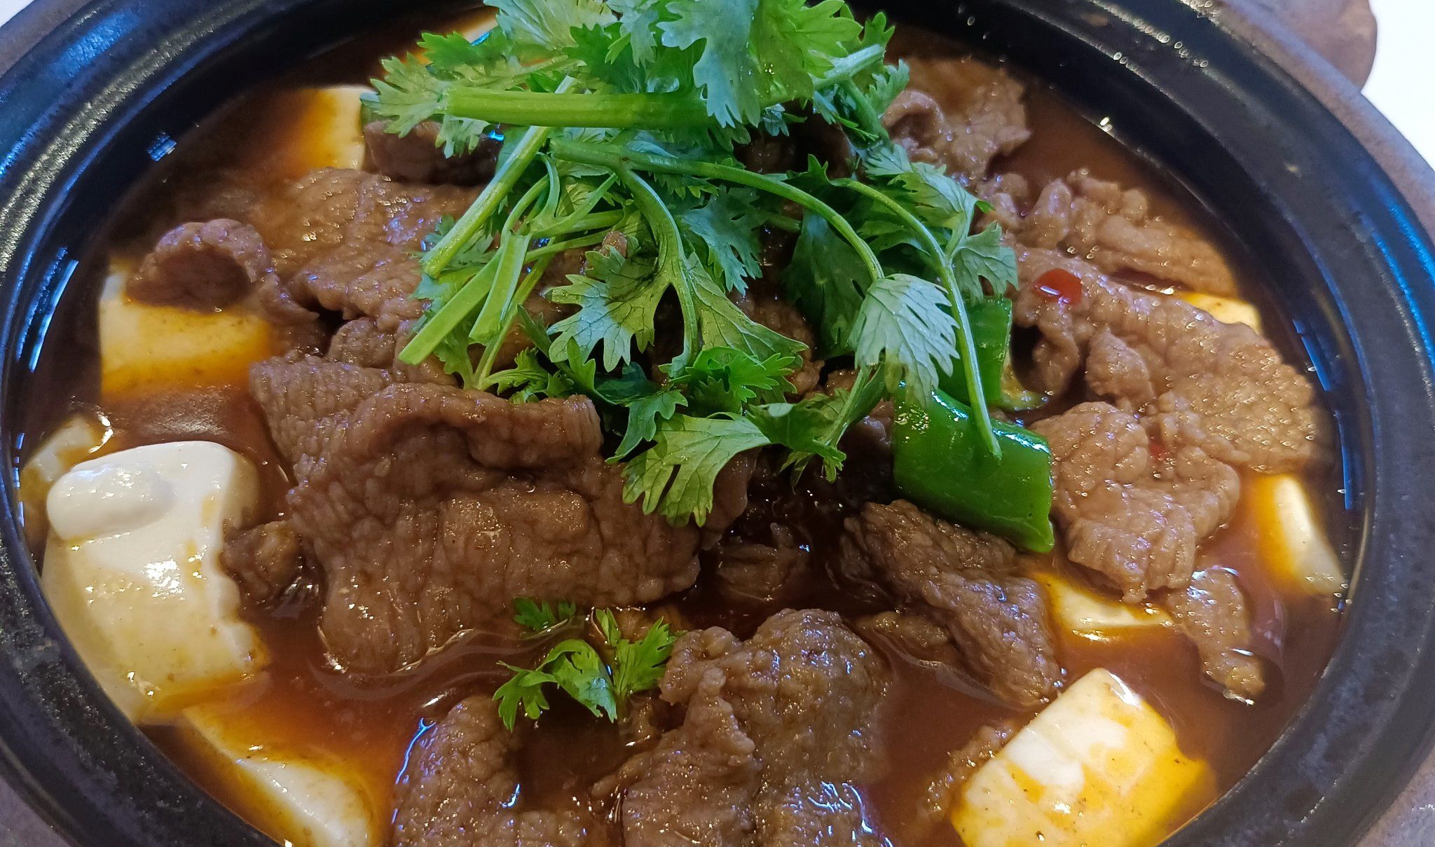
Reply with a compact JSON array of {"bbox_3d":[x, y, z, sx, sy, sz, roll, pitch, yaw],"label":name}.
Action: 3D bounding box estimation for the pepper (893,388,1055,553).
[{"bbox_3d":[0.044,0.008,0.235,0.028,0.017,0.017,24,51,14],"label":"pepper"}]

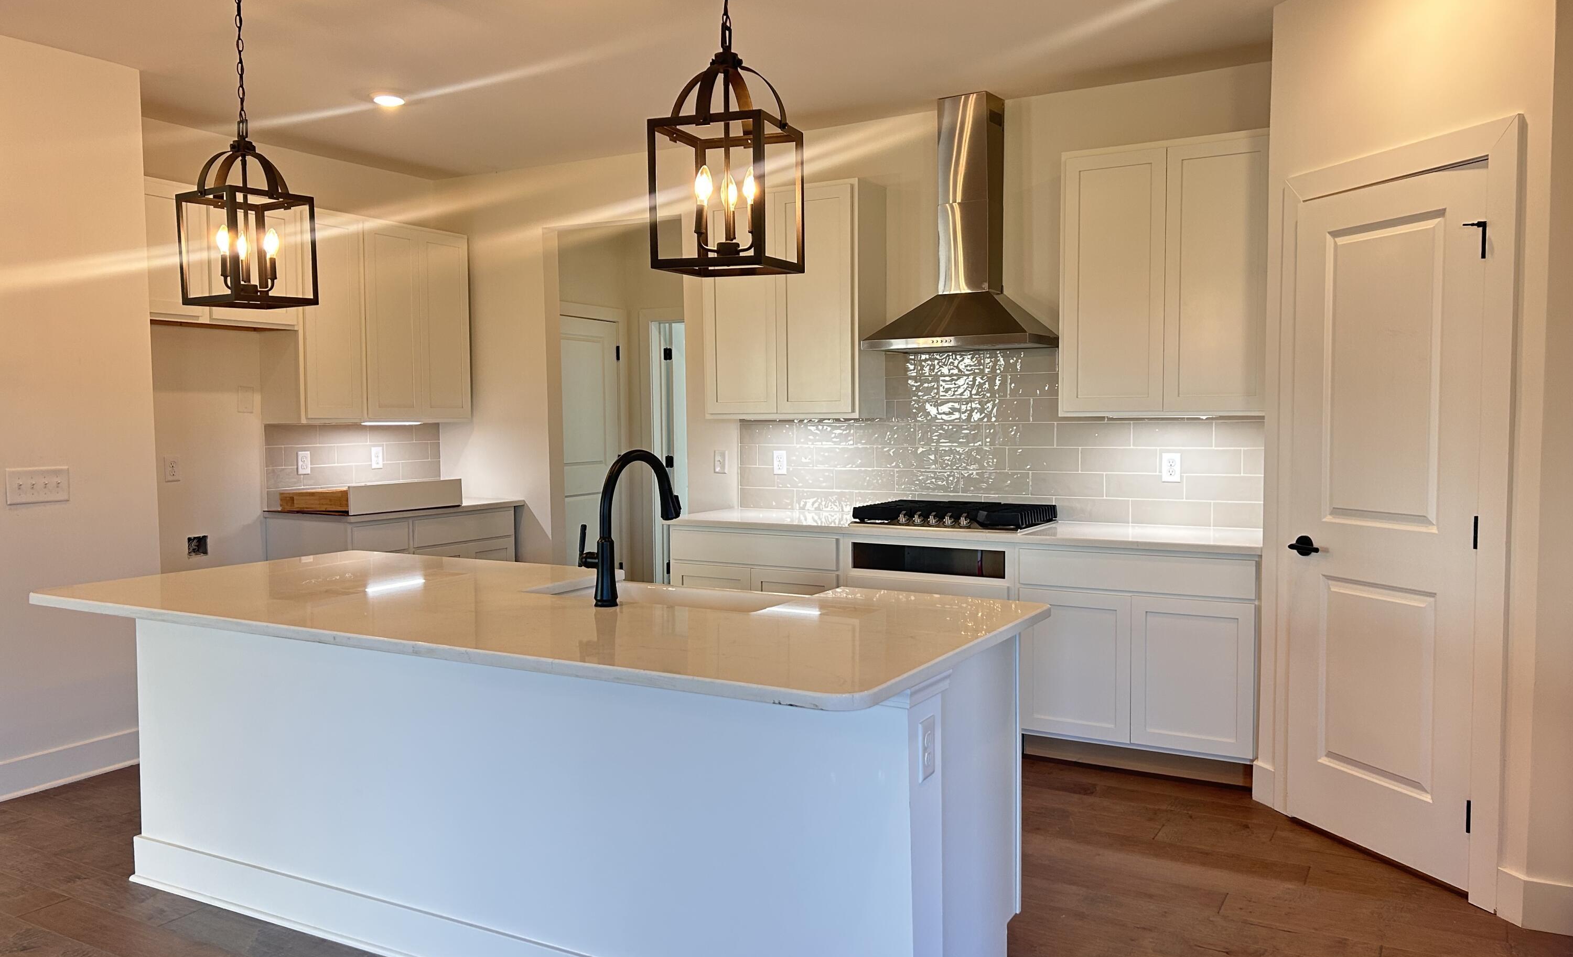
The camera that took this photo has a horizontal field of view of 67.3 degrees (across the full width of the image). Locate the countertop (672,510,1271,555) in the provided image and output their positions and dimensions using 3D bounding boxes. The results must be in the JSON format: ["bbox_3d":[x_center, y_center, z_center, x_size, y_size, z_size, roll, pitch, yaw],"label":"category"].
[{"bbox_3d":[0.715,0.216,5.072,2.550,0.032,0.670,1,4,30],"label":"countertop"}]

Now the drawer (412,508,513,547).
[{"bbox_3d":[-1.919,0.262,6.473,0.452,0.154,0.734,1,4,29],"label":"drawer"}]

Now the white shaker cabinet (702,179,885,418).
[{"bbox_3d":[0.032,-0.816,5.602,0.824,1.066,0.318,1,4,30],"label":"white shaker cabinet"}]

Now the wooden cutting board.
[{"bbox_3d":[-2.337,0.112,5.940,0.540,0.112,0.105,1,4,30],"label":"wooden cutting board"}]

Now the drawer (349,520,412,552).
[{"bbox_3d":[-2.197,0.294,5.956,0.455,0.144,0.348,1,4,30],"label":"drawer"}]

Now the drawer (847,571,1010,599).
[{"bbox_3d":[0.675,0.534,4.998,0.705,0.270,0.450,1,4,30],"label":"drawer"}]

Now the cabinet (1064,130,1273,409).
[{"bbox_3d":[1.540,-0.784,4.746,0.817,1.071,0.318,1,4,30],"label":"cabinet"}]

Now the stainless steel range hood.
[{"bbox_3d":[0.762,-1.112,5.086,0.749,1.107,0.502,1,4,29],"label":"stainless steel range hood"}]

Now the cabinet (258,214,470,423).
[{"bbox_3d":[-2.226,-0.833,6.343,0.335,1.062,1.158,1,4,30],"label":"cabinet"}]

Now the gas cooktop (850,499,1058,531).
[{"bbox_3d":[0.719,0.164,5.087,0.771,0.084,0.555,1,4,30],"label":"gas cooktop"}]

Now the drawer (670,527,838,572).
[{"bbox_3d":[-0.037,0.302,5.390,0.842,0.142,0.450,1,4,30],"label":"drawer"}]

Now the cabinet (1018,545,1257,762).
[{"bbox_3d":[1.431,0.617,4.689,0.900,0.739,0.650,1,4,30],"label":"cabinet"}]

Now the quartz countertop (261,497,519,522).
[{"bbox_3d":[-2.073,0.162,6.353,0.648,0.031,1.226,1,4,29],"label":"quartz countertop"}]

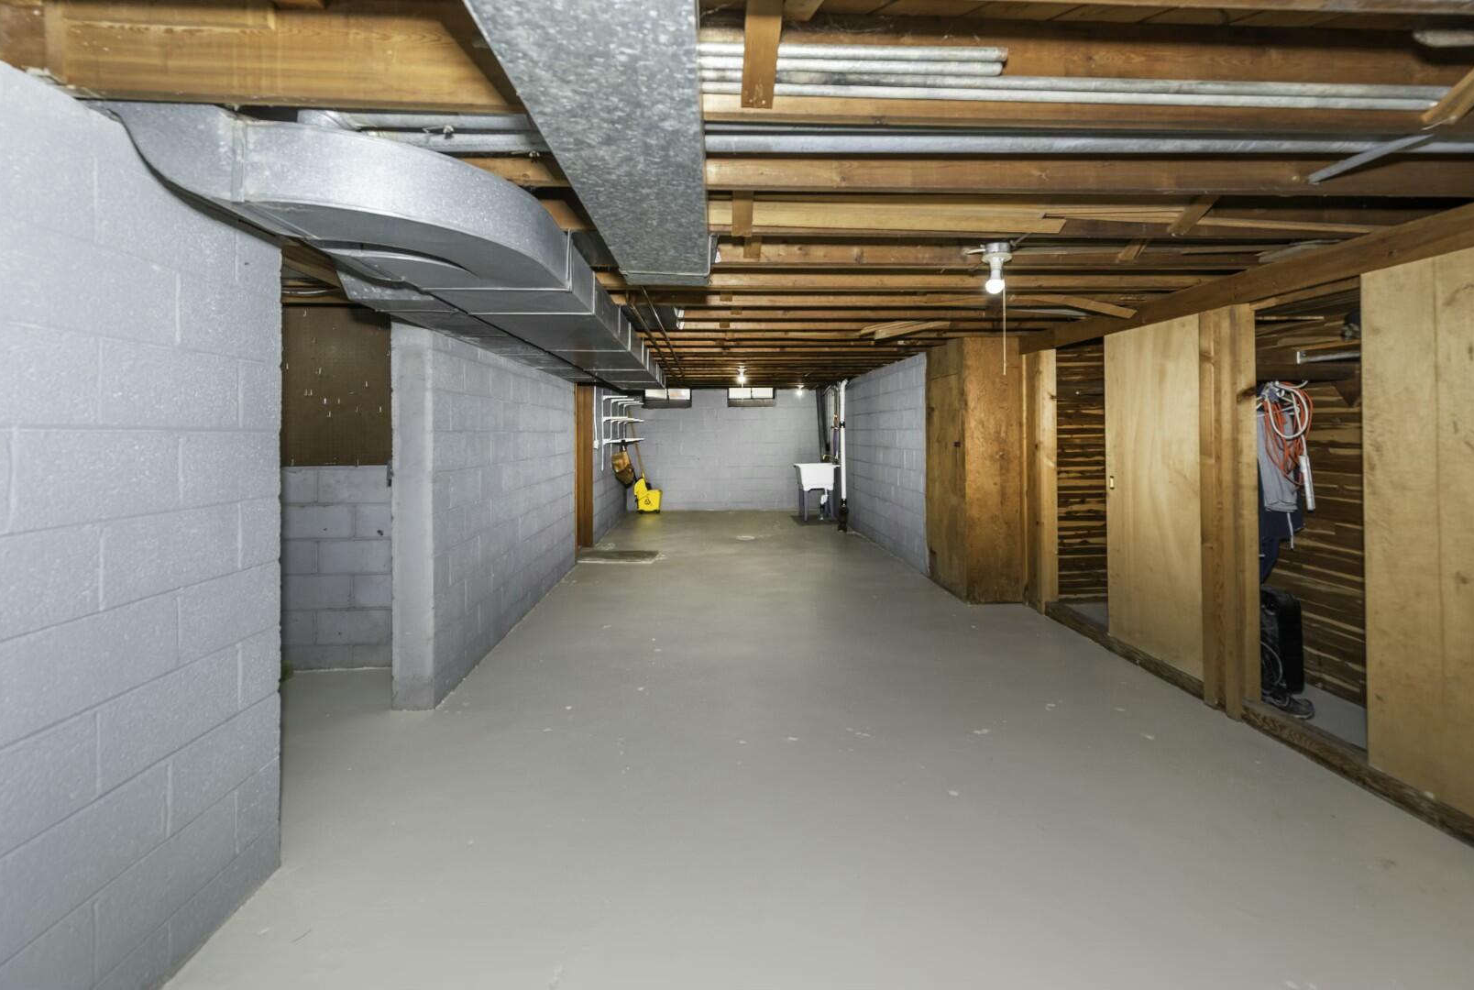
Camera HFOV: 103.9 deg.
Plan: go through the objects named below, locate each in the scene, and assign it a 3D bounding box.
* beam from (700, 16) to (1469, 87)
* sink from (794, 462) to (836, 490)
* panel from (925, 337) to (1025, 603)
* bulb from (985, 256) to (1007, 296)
[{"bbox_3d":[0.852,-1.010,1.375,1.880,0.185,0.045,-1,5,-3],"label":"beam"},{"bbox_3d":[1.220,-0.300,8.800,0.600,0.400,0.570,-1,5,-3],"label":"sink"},{"bbox_3d":[1.977,-0.233,4.850,0.430,2.060,0.720,-1,5,-3],"label":"panel"},{"bbox_3d":[1.030,-0.873,2.300,0.068,0.140,0.068,-1,5,-3],"label":"bulb"}]

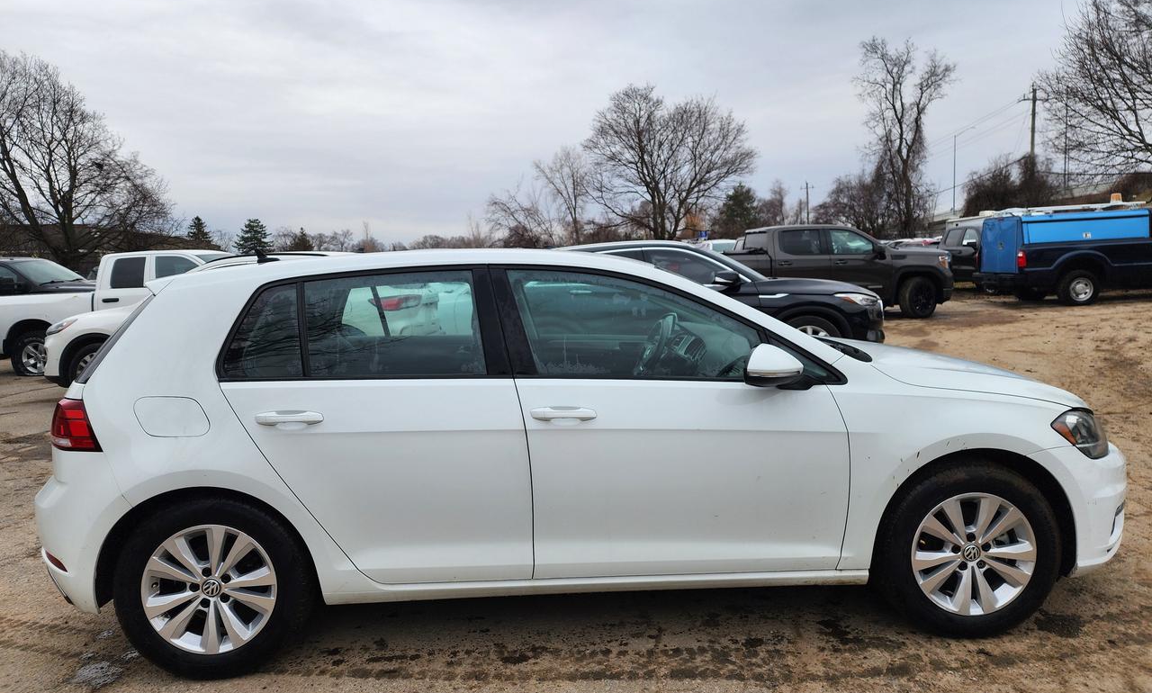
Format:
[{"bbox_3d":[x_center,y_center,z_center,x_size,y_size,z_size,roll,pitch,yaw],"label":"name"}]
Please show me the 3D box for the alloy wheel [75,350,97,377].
[{"bbox_3d":[-5.409,0.285,8.700,0.470,0.470,0.200,-2,6,-3],"label":"alloy wheel"}]

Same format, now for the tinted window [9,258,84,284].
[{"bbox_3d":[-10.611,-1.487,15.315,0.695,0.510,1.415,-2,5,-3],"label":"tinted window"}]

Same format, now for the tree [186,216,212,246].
[{"bbox_3d":[-46.746,-11.492,95.000,4.800,9.520,4.800,-2,6,0],"label":"tree"}]

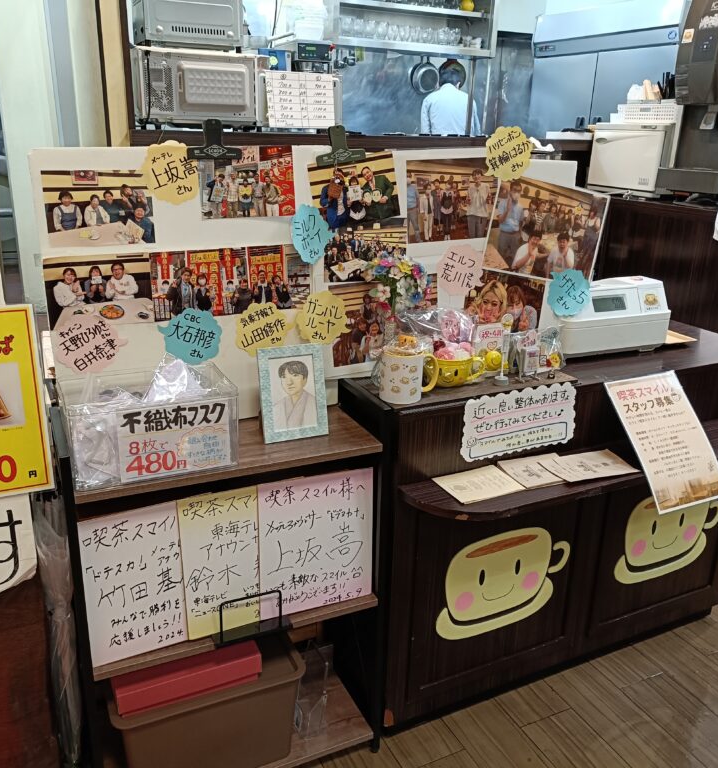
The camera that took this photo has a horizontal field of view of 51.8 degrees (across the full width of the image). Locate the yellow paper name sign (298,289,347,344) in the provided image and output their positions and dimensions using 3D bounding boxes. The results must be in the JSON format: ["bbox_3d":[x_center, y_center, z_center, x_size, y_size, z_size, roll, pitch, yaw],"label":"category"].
[{"bbox_3d":[-0.074,-0.137,1.538,0.115,0.108,0.010,-8,16,-25],"label":"yellow paper name sign"}]

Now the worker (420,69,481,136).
[{"bbox_3d":[0.625,-1.487,5.618,0.460,1.680,0.340,1,19,0],"label":"worker"}]

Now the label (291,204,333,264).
[{"bbox_3d":[-0.093,-0.301,1.487,0.090,0.120,0.008,-6,17,-22],"label":"label"}]

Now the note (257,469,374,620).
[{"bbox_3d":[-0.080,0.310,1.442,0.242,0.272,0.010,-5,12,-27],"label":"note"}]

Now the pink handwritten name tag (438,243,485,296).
[{"bbox_3d":[0.225,-0.252,1.621,0.114,0.117,0.008,-4,15,-16],"label":"pink handwritten name tag"}]

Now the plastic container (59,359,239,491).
[{"bbox_3d":[-0.372,0.065,1.313,0.276,0.140,0.187,-7,20,-23],"label":"plastic container"}]

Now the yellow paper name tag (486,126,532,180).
[{"bbox_3d":[0.320,-0.493,1.583,0.108,0.112,0.008,-4,15,-16],"label":"yellow paper name tag"}]

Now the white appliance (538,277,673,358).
[{"bbox_3d":[0.576,-0.196,1.947,0.340,0.180,0.310,-7,19,-22],"label":"white appliance"}]

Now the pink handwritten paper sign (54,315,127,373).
[{"bbox_3d":[-0.485,-0.070,1.337,0.122,0.105,0.010,-8,16,-25],"label":"pink handwritten paper sign"}]

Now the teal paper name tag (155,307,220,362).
[{"bbox_3d":[-0.325,-0.090,1.421,0.119,0.105,0.010,-8,16,-25],"label":"teal paper name tag"}]

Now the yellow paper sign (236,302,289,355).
[{"bbox_3d":[-0.194,-0.112,1.483,0.112,0.107,0.008,-7,17,-24],"label":"yellow paper sign"}]

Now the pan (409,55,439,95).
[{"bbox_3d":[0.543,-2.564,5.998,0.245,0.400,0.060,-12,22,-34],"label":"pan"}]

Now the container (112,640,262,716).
[{"bbox_3d":[-0.357,0.544,1.485,0.275,0.064,0.200,-7,20,-24],"label":"container"}]

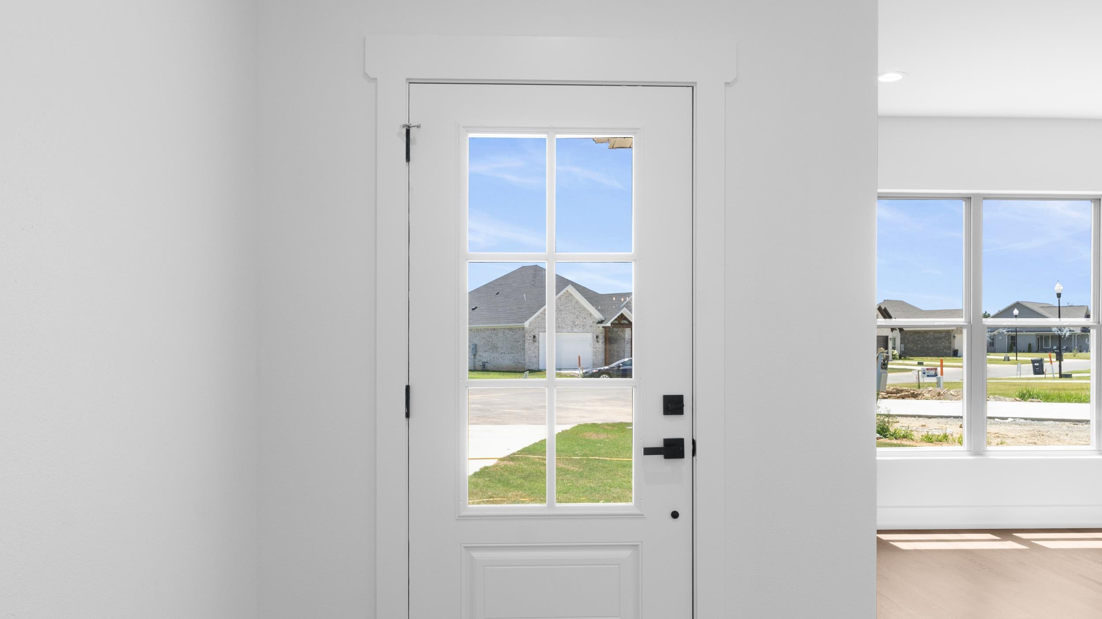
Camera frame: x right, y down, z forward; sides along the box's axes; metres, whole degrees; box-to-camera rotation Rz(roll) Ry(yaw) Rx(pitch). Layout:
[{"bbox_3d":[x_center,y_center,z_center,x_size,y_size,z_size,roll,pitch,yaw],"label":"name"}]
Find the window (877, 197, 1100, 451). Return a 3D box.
[{"bbox_3d":[2.845,0.097,5.500,1.620,1.700,0.100,0,-1,-2],"label":"window"}]

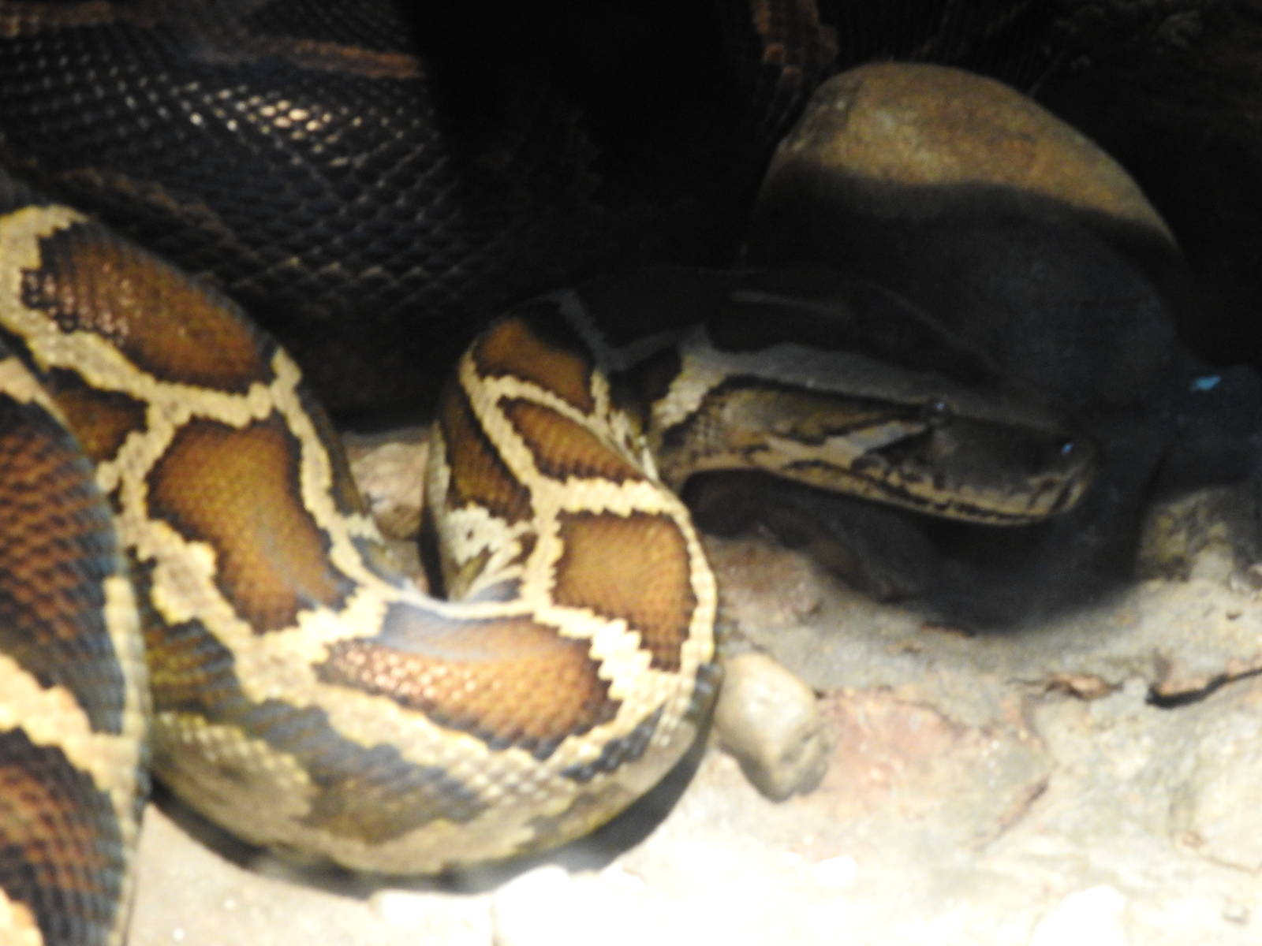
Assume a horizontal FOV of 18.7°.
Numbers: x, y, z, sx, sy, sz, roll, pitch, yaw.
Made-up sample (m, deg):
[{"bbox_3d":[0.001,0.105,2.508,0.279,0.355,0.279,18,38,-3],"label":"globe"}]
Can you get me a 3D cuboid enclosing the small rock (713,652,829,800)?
[{"bbox_3d":[0.042,0.076,1.150,0.031,0.030,0.043,-12,35,-18],"label":"small rock"}]

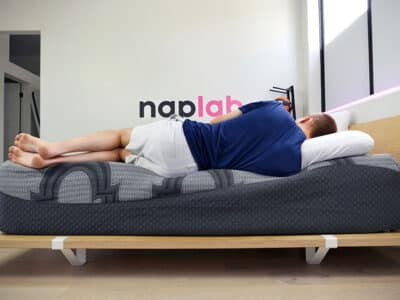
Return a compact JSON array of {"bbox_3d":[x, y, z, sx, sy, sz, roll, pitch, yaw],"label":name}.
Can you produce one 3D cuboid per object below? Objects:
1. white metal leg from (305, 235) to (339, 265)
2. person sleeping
[{"bbox_3d":[0.627,0.523,1.440,0.057,0.202,0.260,-1,-1,1],"label":"white metal leg"},{"bbox_3d":[-0.152,-0.070,1.650,1.850,0.440,0.460,-1,-1,1],"label":"person sleeping"}]

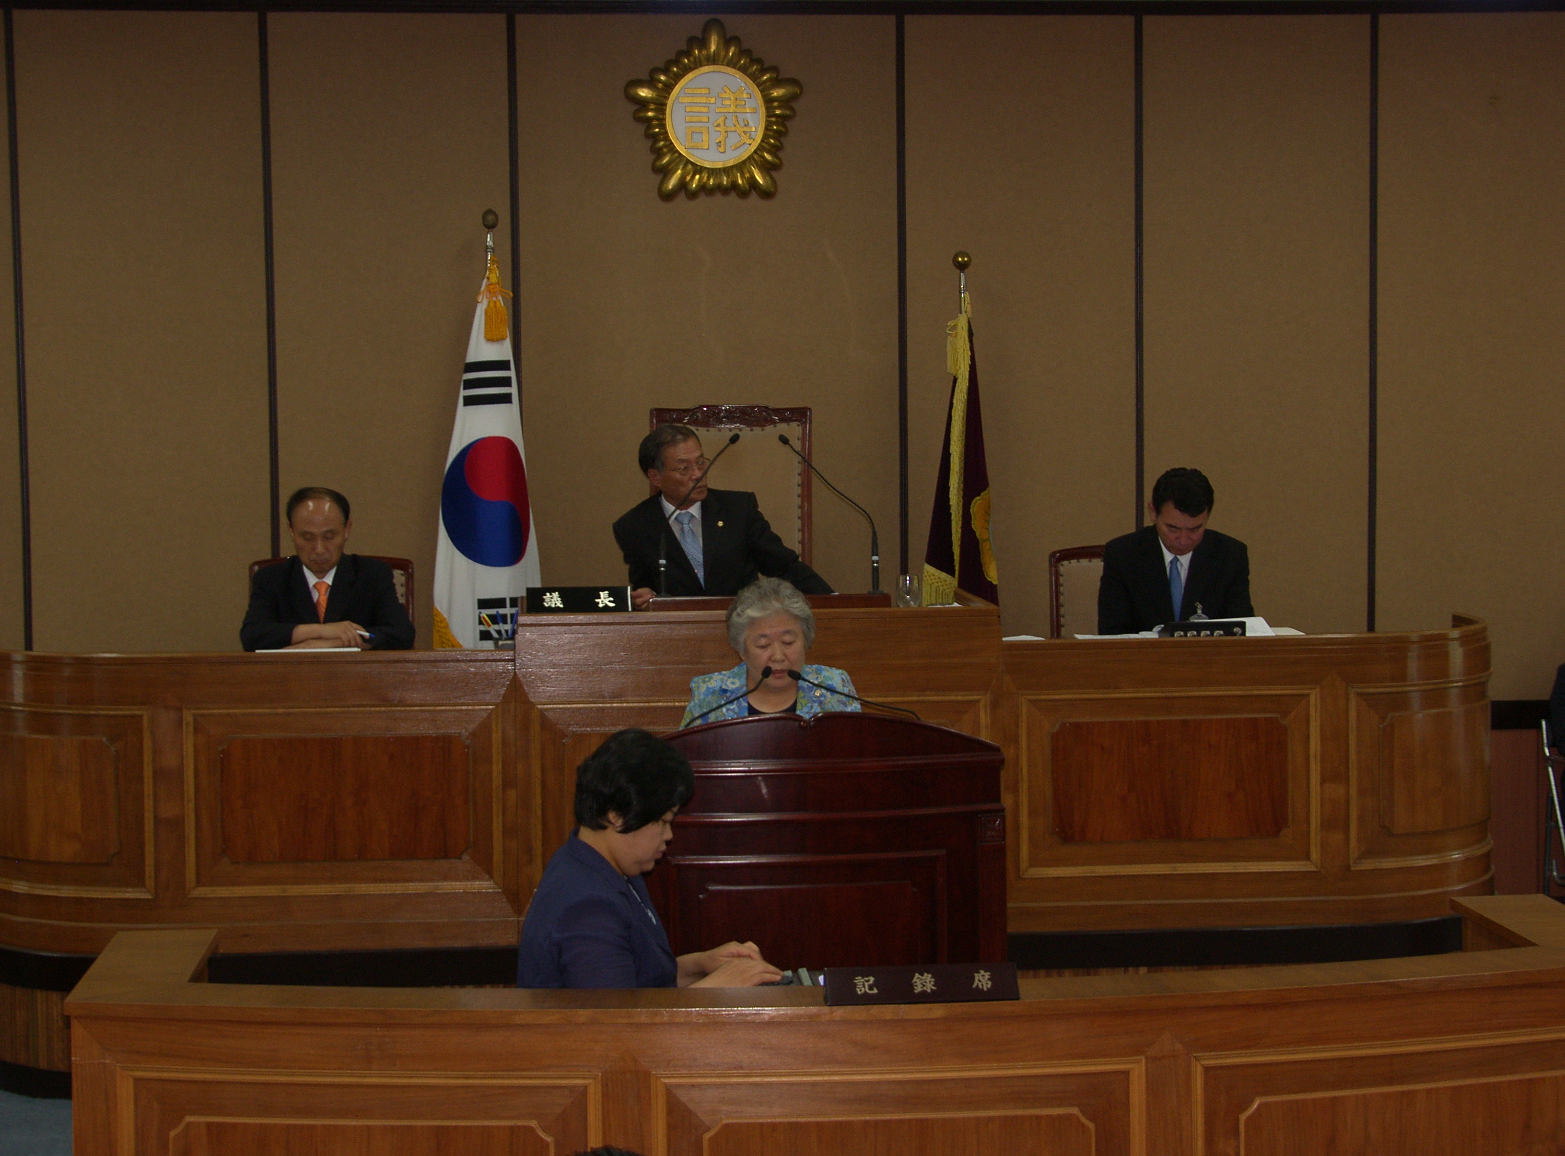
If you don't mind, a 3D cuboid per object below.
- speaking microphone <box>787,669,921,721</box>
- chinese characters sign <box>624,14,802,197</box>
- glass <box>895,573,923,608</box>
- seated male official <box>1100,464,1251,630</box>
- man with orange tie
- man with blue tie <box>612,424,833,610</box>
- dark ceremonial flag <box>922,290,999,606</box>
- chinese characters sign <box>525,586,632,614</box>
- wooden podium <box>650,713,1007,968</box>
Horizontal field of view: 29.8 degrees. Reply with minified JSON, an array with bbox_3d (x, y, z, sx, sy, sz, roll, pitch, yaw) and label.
[{"bbox_3d":[0.170,0.290,6.880,0.340,0.160,0.060,1,4,27],"label":"speaking microphone"},{"bbox_3d":[-0.226,-1.537,9.630,0.595,0.600,0.070,-1,3,-5],"label":"chinese characters sign"},{"bbox_3d":[0.354,0.036,8.270,0.070,0.095,0.070,-1,3,-5],"label":"glass"},{"bbox_3d":[1.193,0.312,8.719,0.500,1.280,0.780,-1,3,-7],"label":"seated male official"},{"bbox_3d":[-1.303,0.382,8.469,0.520,1.280,0.780,-1,3,-4],"label":"man with orange tie"},{"bbox_3d":[-0.161,0.216,8.600,0.640,1.320,0.780,-1,3,-7],"label":"man with blue tie"},{"bbox_3d":[0.571,-0.233,9.340,0.290,1.360,0.240,-1,3,-5],"label":"dark ceremonial flag"},{"bbox_3d":[-0.566,0.061,8.120,0.290,0.075,0.060,-1,3,-2],"label":"chinese characters sign"},{"bbox_3d":[0.021,0.860,6.990,0.920,1.140,0.560,-1,3,-9],"label":"wooden podium"}]

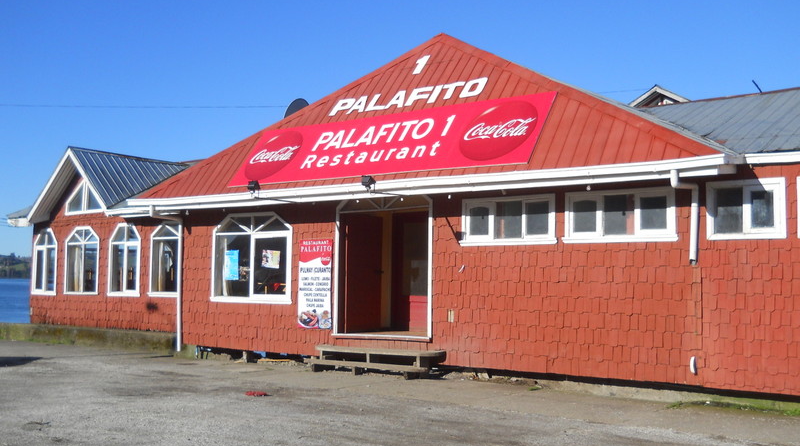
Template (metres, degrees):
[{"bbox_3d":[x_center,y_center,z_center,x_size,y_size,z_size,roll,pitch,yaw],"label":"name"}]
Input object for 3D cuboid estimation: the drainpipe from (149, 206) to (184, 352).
[{"bbox_3d":[-4.582,1.098,16.728,0.144,2.839,0.779,-2,-5,36],"label":"drainpipe"}]

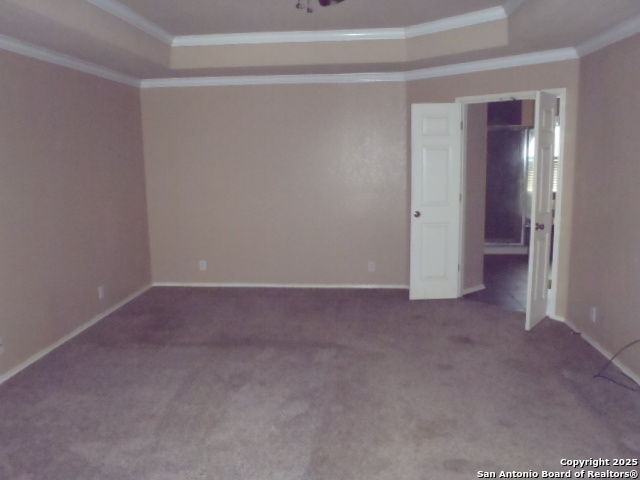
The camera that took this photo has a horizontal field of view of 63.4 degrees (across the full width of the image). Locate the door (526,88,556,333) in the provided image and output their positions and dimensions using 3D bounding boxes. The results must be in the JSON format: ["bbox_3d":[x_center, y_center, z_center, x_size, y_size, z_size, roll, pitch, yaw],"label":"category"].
[{"bbox_3d":[1.938,-0.240,4.527,0.042,2.030,0.515,6,12,38],"label":"door"}]

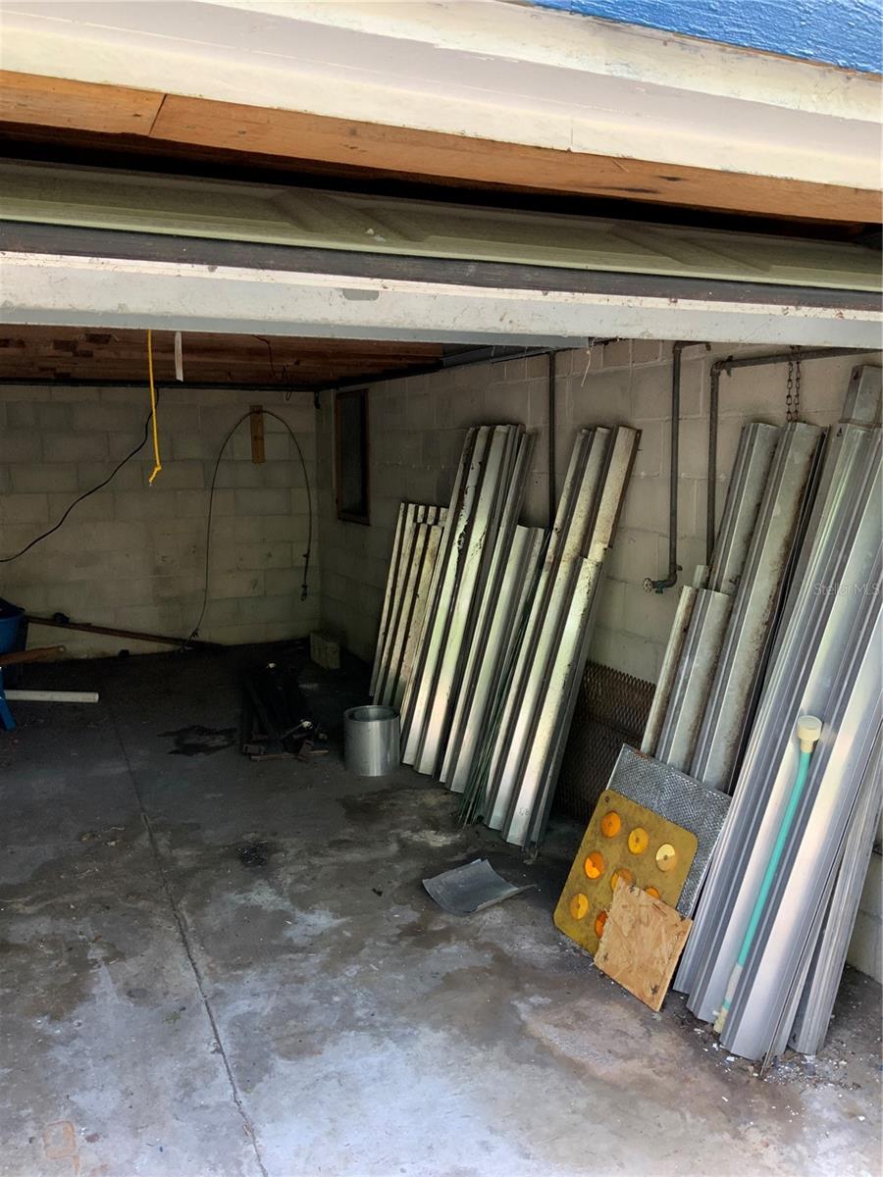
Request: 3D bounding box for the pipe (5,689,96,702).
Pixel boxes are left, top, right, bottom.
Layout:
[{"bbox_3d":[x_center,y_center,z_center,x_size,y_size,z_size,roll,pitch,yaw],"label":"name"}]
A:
[{"bbox_3d":[-2.380,0.628,5.756,0.800,0.059,0.059,1,9,7],"label":"pipe"}]

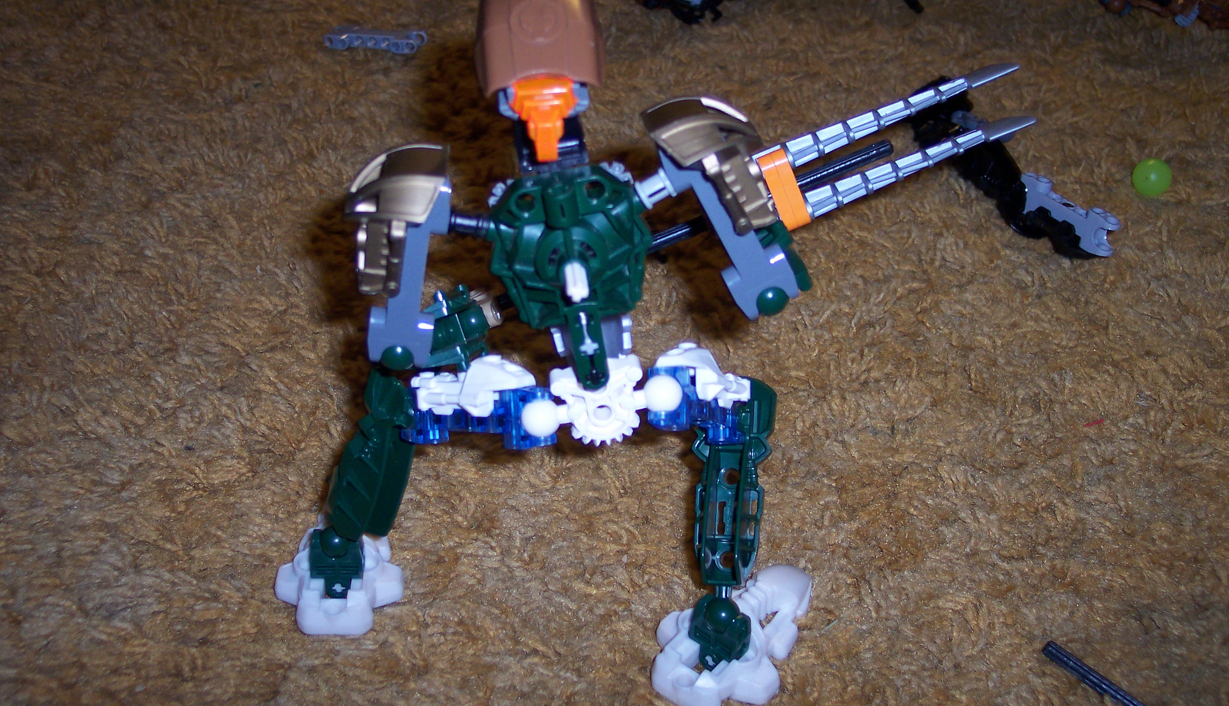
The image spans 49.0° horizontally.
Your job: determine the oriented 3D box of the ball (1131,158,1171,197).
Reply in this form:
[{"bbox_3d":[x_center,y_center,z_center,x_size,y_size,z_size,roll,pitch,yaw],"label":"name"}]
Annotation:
[{"bbox_3d":[0.233,-0.076,0.584,0.017,0.017,0.017,0,38,0],"label":"ball"}]

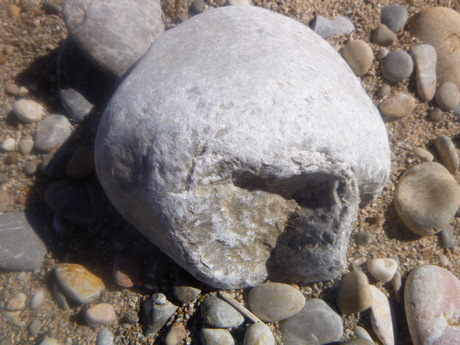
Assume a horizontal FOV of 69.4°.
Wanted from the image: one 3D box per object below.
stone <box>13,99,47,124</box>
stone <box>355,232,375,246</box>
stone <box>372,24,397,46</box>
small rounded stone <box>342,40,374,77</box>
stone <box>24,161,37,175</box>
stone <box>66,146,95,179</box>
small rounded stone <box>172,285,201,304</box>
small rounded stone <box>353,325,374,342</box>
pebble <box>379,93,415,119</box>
[{"bbox_3d":[-0.271,-0.084,0.449,0.045,0.022,0.034,21,67,10],"label":"stone"},{"bbox_3d":[0.154,0.076,0.380,0.022,0.011,0.015,5,65,2],"label":"stone"},{"bbox_3d":[0.237,-0.209,0.508,0.038,0.022,0.032,33,69,14],"label":"stone"},{"bbox_3d":[0.185,-0.166,0.485,0.052,0.029,0.059,-14,66,-7],"label":"small rounded stone"},{"bbox_3d":[-0.250,-0.006,0.418,0.016,0.011,0.017,-13,66,-6],"label":"stone"},{"bbox_3d":[-0.187,-0.012,0.416,0.034,0.022,0.043,12,66,5],"label":"stone"},{"bbox_3d":[-0.046,0.130,0.354,0.030,0.012,0.018,4,65,2],"label":"small rounded stone"},{"bbox_3d":[0.138,0.168,0.338,0.028,0.010,0.014,40,71,17],"label":"small rounded stone"},{"bbox_3d":[0.229,-0.090,0.452,0.048,0.024,0.037,-13,66,-6],"label":"pebble"}]

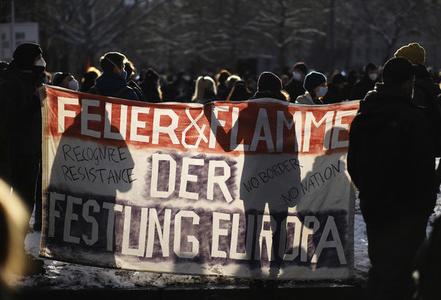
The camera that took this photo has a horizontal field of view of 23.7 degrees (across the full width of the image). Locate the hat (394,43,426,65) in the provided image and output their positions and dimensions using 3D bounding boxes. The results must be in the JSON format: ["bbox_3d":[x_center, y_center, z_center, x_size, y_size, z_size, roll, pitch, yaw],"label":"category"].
[{"bbox_3d":[1.554,-0.777,8.600,0.255,0.210,0.220,2,5,30],"label":"hat"}]

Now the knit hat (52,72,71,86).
[{"bbox_3d":[-1.475,-0.652,9.800,0.225,0.185,0.200,0,4,-6],"label":"knit hat"}]

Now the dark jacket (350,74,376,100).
[{"bbox_3d":[2.041,-0.628,14.600,0.520,0.720,0.320,-1,4,-17],"label":"dark jacket"}]

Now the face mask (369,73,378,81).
[{"bbox_3d":[2.115,-1.002,14.500,0.130,0.110,0.090,-1,4,-19],"label":"face mask"}]

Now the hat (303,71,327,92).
[{"bbox_3d":[0.887,-0.638,9.800,0.225,0.195,0.200,0,4,6],"label":"hat"}]

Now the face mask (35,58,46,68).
[{"bbox_3d":[-1.421,-0.683,8.300,0.090,0.105,0.130,-2,5,-21],"label":"face mask"}]

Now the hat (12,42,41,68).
[{"bbox_3d":[-1.529,-0.757,8.350,0.235,0.200,0.205,-2,5,-21],"label":"hat"}]

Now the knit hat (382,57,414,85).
[{"bbox_3d":[1.253,-0.556,7.400,0.200,0.190,0.225,2,5,27],"label":"knit hat"}]

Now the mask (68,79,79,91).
[{"bbox_3d":[-1.363,-0.608,9.800,0.095,0.115,0.135,0,4,-6],"label":"mask"}]

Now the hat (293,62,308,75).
[{"bbox_3d":[1.115,-1.129,14.600,0.195,0.175,0.220,3,5,33],"label":"hat"}]

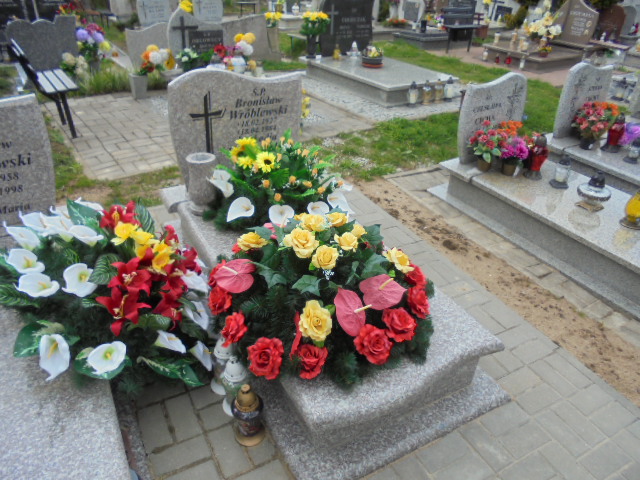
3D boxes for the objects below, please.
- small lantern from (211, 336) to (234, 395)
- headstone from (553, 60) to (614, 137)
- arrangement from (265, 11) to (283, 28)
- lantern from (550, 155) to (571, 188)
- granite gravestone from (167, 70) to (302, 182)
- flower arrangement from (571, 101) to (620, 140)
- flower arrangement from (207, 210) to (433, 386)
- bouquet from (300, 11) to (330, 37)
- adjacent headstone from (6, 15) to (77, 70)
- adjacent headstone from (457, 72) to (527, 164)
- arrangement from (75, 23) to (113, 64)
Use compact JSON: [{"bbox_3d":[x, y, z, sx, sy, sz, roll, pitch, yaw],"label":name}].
[{"bbox_3d":[-0.384,0.482,1.890,0.100,0.275,0.100,-14,35,-25],"label":"small lantern"},{"bbox_3d":[2.257,-1.182,4.058,0.530,0.605,0.080,-14,35,-25],"label":"headstone"},{"bbox_3d":[-0.687,-3.257,7.100,0.240,0.240,0.220,-14,35,-25],"label":"arrangement"},{"bbox_3d":[1.664,-0.477,3.282,0.125,0.215,0.125,-14,35,-25],"label":"lantern"},{"bbox_3d":[-0.470,-0.659,2.858,0.780,0.685,0.080,-14,35,-25],"label":"granite gravestone"},{"bbox_3d":[2.273,-0.971,3.974,0.370,0.320,0.310,-14,34,-26],"label":"flower arrangement"},{"bbox_3d":[0.018,0.158,1.904,0.780,0.370,0.760,2,31,-1],"label":"flower arrangement"},{"bbox_3d":[-0.060,-2.960,6.570,0.380,0.330,0.350,2,31,-1],"label":"bouquet"},{"bbox_3d":[-3.452,-2.430,5.991,0.770,0.700,0.100,-14,34,-26],"label":"adjacent headstone"},{"bbox_3d":[1.285,-0.915,3.593,0.590,0.639,0.085,-14,34,-26],"label":"adjacent headstone"},{"bbox_3d":[-2.876,-2.482,6.118,0.440,0.470,0.380,-14,34,-26],"label":"arrangement"}]

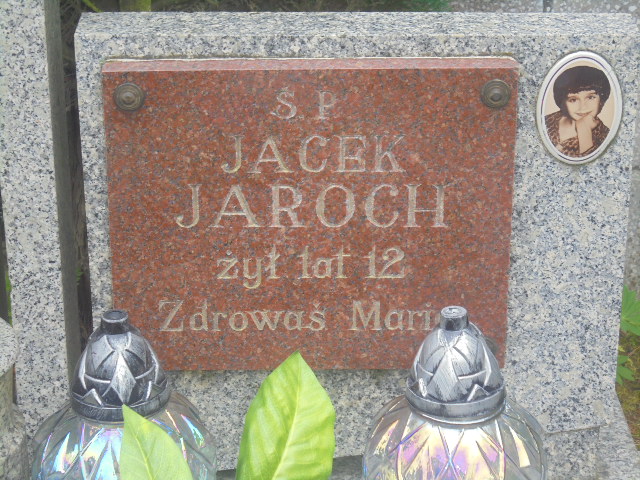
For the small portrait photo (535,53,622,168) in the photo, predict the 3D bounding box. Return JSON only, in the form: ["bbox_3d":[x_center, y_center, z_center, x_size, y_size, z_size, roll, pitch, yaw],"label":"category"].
[{"bbox_3d":[0.270,-0.133,1.798,0.089,0.124,0.012,0,23,0],"label":"small portrait photo"}]

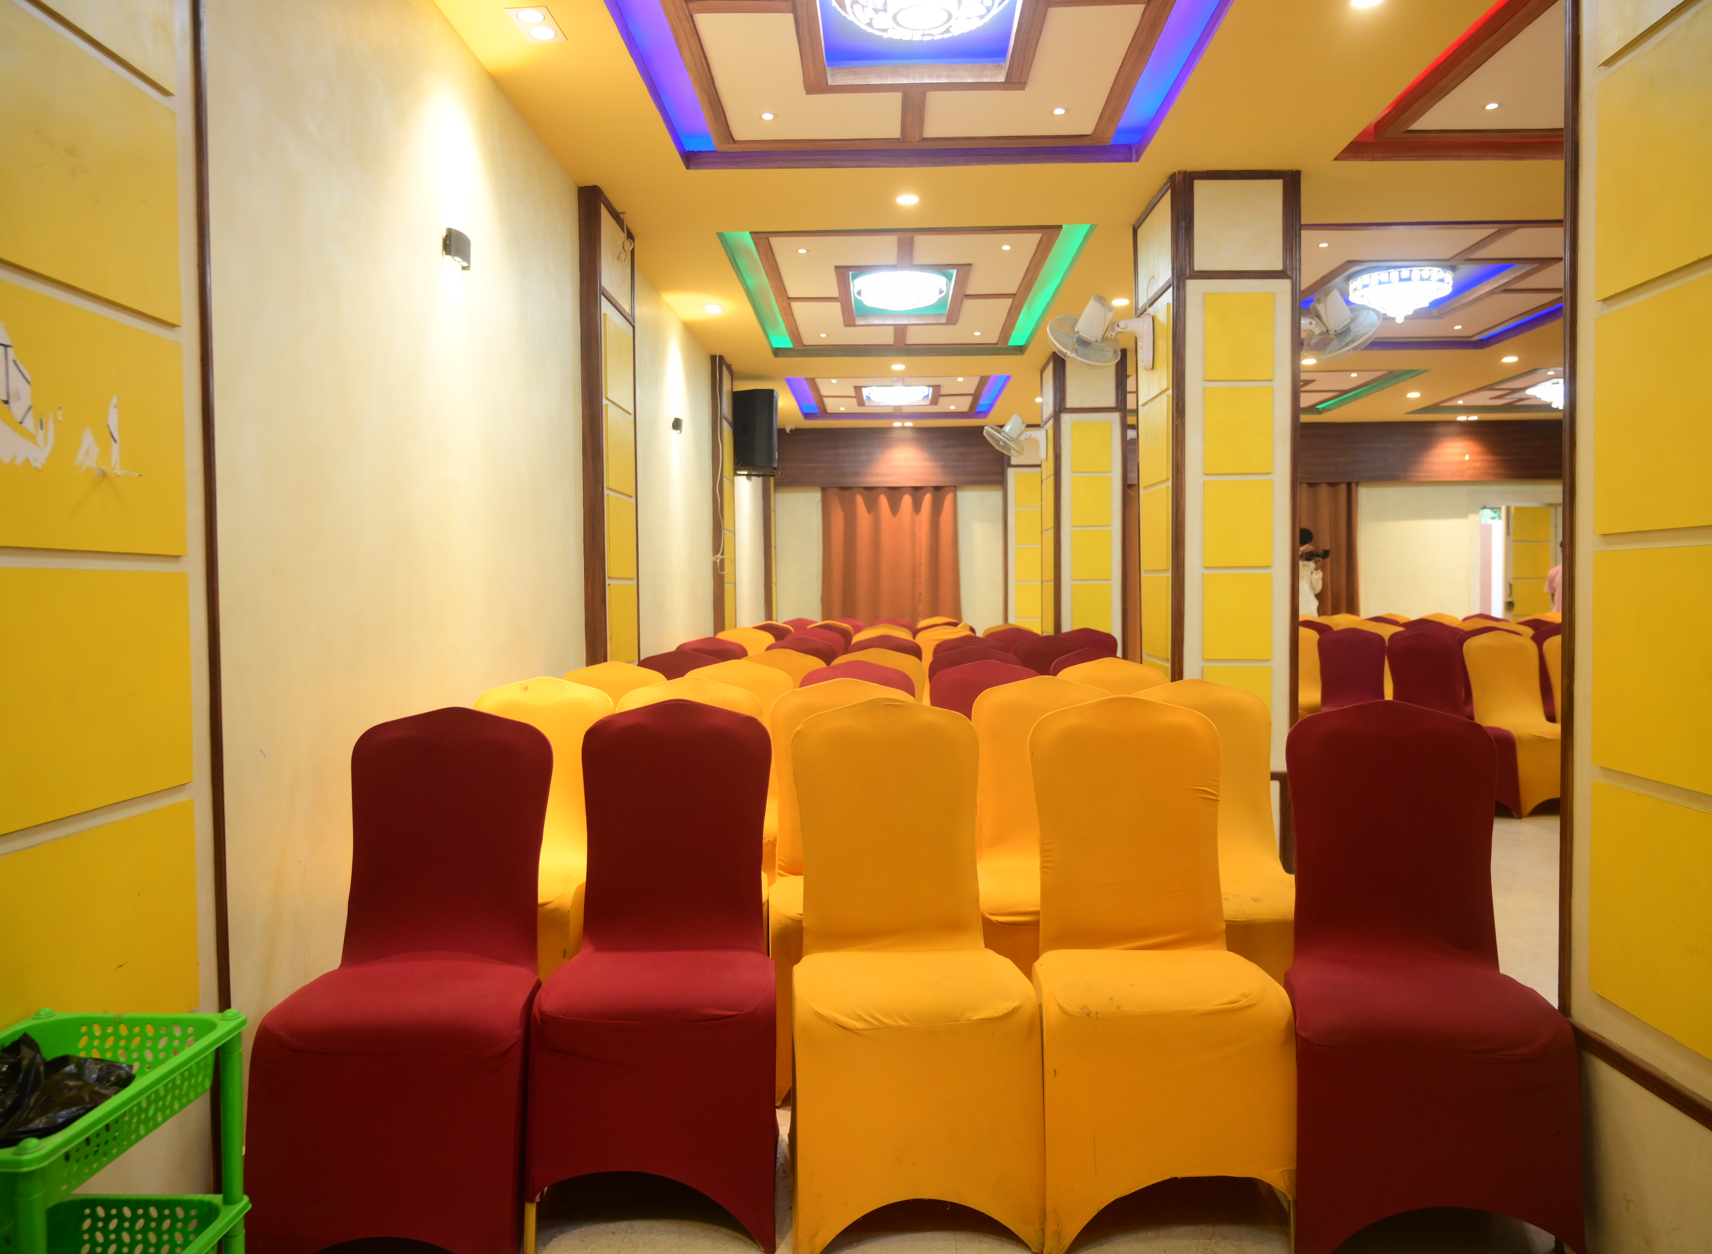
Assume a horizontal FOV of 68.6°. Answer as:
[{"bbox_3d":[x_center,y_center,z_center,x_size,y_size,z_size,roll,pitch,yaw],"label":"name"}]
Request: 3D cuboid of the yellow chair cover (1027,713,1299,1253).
[{"bbox_3d":[0.554,0.631,2.436,0.450,0.945,0.530,0,2,2],"label":"yellow chair cover"}]

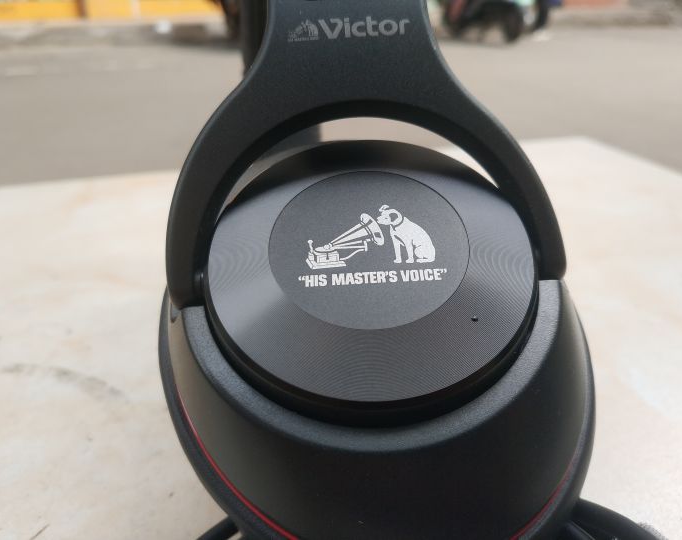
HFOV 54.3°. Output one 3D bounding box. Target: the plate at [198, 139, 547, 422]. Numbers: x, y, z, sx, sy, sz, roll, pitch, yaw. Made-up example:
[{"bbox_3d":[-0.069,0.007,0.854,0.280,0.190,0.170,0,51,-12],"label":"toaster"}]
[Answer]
[{"bbox_3d":[0.005,-0.002,0.115,0.054,0.008,0.054,-3,54,1],"label":"plate"}]

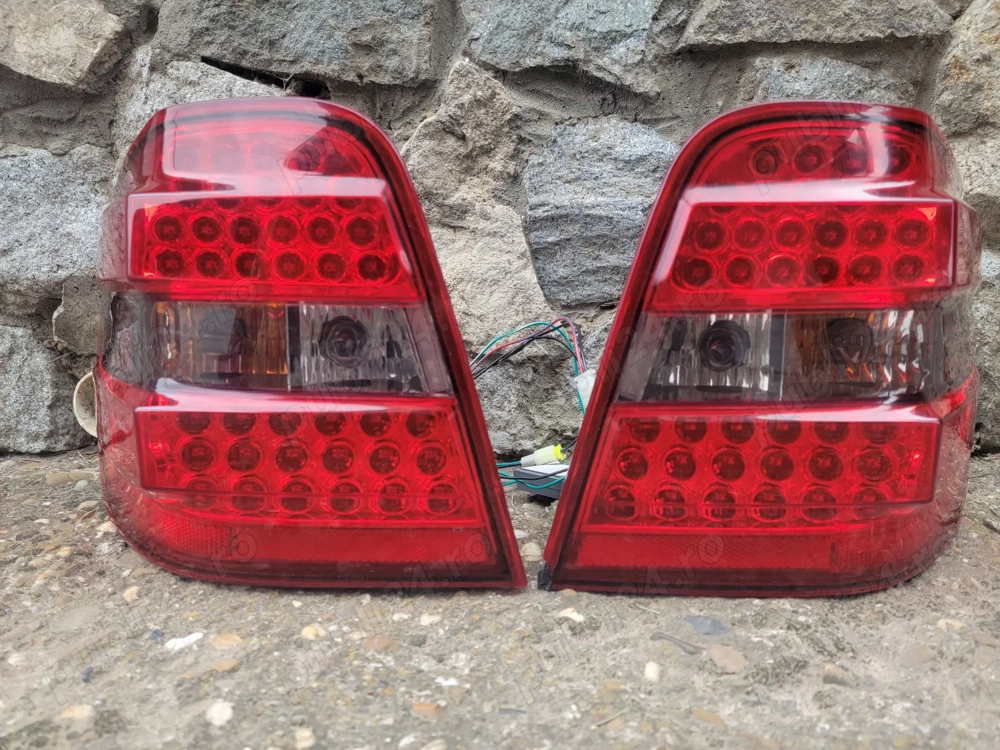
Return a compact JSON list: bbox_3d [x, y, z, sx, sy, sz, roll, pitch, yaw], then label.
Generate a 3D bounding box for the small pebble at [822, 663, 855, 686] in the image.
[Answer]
[{"bbox_3d":[0.222,0.197,0.456,0.021,0.010,0.019,0,8,0],"label":"small pebble"}]

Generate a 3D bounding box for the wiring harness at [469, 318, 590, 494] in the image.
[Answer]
[{"bbox_3d":[0.035,0.031,0.814,0.170,0.205,0.120,0,8,0],"label":"wiring harness"}]

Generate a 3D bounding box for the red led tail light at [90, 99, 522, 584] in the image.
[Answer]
[{"bbox_3d":[-0.163,-0.032,0.658,0.355,0.400,0.200,-1,9,-4],"label":"red led tail light"}]

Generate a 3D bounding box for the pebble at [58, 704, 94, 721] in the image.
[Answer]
[{"bbox_3d":[-0.256,0.204,0.419,0.021,0.006,0.012,0,8,0],"label":"pebble"}]

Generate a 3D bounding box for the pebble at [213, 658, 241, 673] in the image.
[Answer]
[{"bbox_3d":[-0.185,0.197,0.469,0.018,0.006,0.011,0,8,0],"label":"pebble"}]

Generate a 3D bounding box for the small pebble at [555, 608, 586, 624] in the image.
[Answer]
[{"bbox_3d":[0.054,0.186,0.535,0.020,0.008,0.014,0,8,0],"label":"small pebble"}]

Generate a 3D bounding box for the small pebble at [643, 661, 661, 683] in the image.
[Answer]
[{"bbox_3d":[0.101,0.198,0.462,0.011,0.006,0.016,0,8,0],"label":"small pebble"}]

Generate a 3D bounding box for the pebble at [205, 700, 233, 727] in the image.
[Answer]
[{"bbox_3d":[-0.169,0.204,0.417,0.016,0.009,0.019,0,8,0],"label":"pebble"}]

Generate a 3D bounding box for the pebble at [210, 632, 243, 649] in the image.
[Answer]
[{"bbox_3d":[-0.197,0.192,0.500,0.022,0.007,0.013,0,8,0],"label":"pebble"}]

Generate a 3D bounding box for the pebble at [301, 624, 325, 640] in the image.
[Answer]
[{"bbox_3d":[-0.138,0.190,0.511,0.016,0.007,0.014,0,8,0],"label":"pebble"}]

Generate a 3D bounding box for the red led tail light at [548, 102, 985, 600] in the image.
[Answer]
[{"bbox_3d":[0.197,-0.031,0.653,0.355,0.400,0.200,1,9,4],"label":"red led tail light"}]

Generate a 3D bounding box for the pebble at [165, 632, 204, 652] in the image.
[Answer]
[{"bbox_3d":[-0.226,0.192,0.496,0.027,0.009,0.018,0,8,0],"label":"pebble"}]

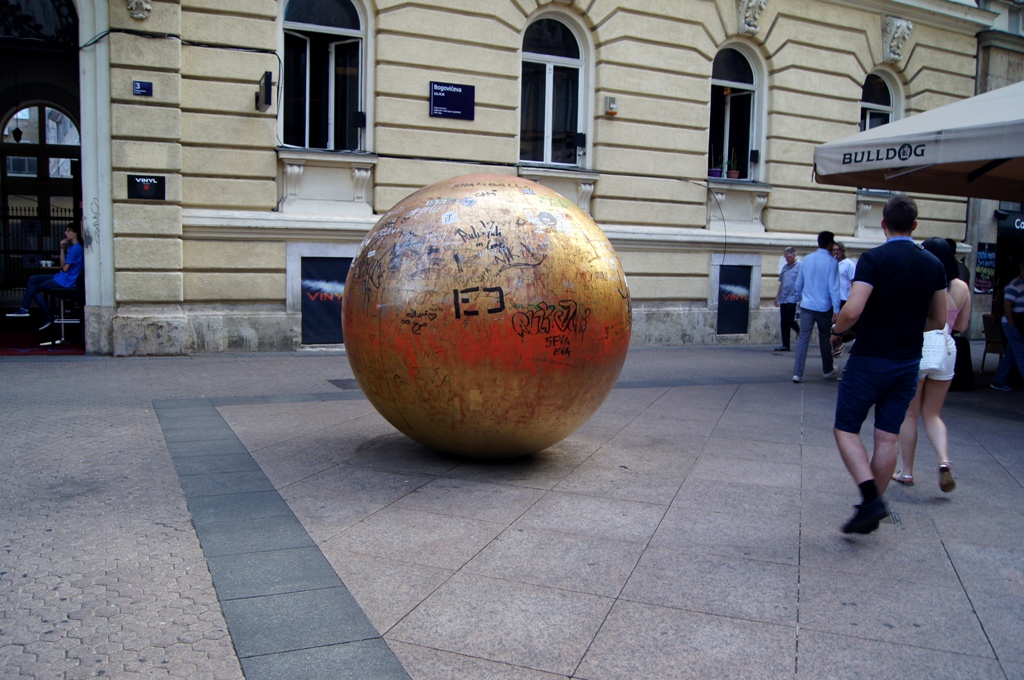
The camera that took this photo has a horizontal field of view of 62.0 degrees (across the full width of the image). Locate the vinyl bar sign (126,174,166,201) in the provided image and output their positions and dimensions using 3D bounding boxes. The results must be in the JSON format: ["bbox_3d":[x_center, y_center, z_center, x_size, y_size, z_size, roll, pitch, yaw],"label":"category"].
[{"bbox_3d":[-4.613,-1.925,10.766,0.448,0.299,0.030,-2,6,-27],"label":"vinyl bar sign"}]

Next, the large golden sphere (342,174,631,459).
[{"bbox_3d":[-0.167,-0.159,5.950,2.000,2.000,2.000,1,5,0],"label":"large golden sphere"}]

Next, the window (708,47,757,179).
[{"bbox_3d":[3.935,-4.054,15.305,1.112,2.281,0.150,-2,6,-27],"label":"window"}]

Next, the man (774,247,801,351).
[{"bbox_3d":[4.825,-0.726,14.837,0.500,1.775,0.460,-2,7,-35],"label":"man"}]

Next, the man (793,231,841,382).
[{"bbox_3d":[3.837,-0.414,10.704,0.520,1.858,0.460,5,7,36],"label":"man"}]

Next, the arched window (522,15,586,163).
[{"bbox_3d":[0.624,-3.949,13.614,1.136,2.241,0.150,-2,6,-27],"label":"arched window"}]

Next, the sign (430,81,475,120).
[{"bbox_3d":[-0.885,-3.540,12.655,0.708,0.533,0.030,-2,6,-27],"label":"sign"}]

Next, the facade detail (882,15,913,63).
[{"bbox_3d":[7.472,-5.786,16.558,0.550,0.821,0.280,-2,6,-27],"label":"facade detail"}]

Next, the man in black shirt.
[{"bbox_3d":[1.977,0.131,4.558,0.560,1.788,0.520,1,5,-5],"label":"man in black shirt"}]

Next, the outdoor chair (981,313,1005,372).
[{"bbox_3d":[7.130,0.060,12.219,0.560,0.880,0.460,-2,6,-28],"label":"outdoor chair"}]

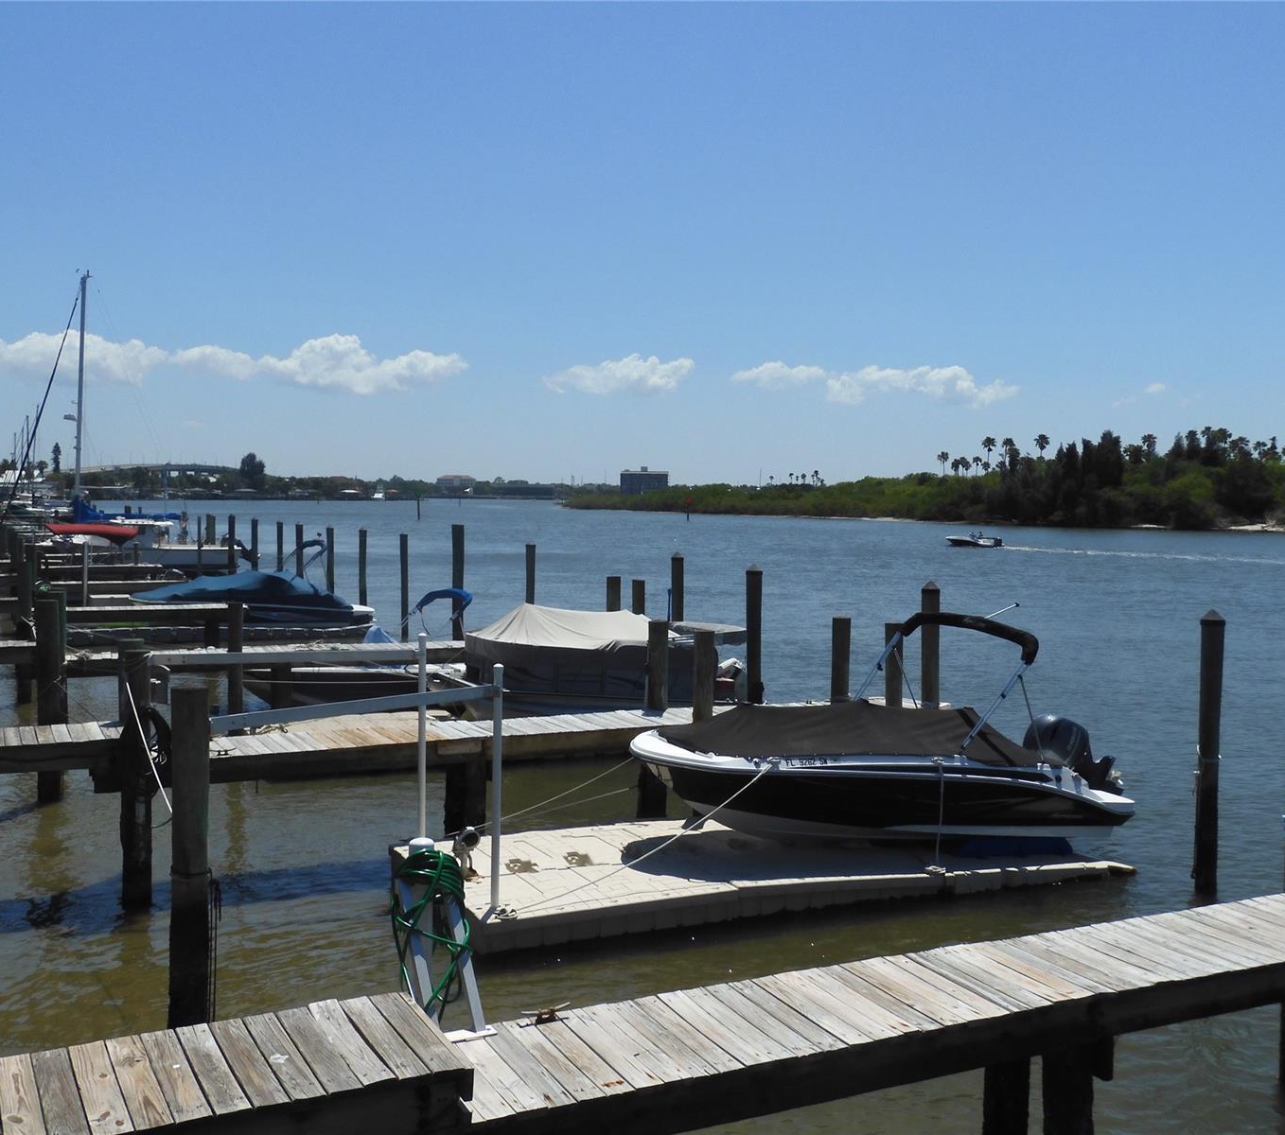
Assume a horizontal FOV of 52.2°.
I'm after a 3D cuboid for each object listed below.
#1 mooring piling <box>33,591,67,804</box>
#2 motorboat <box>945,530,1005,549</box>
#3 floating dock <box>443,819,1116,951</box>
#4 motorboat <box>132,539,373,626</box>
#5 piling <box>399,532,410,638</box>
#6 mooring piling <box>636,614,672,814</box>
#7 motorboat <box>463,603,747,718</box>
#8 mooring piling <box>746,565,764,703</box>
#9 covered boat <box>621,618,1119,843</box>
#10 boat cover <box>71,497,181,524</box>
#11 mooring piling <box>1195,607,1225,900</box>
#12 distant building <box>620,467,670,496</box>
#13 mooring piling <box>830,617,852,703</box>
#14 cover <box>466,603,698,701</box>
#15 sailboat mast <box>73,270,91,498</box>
[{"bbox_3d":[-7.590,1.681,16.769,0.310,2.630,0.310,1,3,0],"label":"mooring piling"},{"bbox_3d":[27.946,-2.341,110.517,2.100,1.650,5.600,-1,4,-33],"label":"motorboat"},{"bbox_3d":[1.339,3.153,14.091,7.105,0.386,2.791,0,3,-21],"label":"floating dock"},{"bbox_3d":[-10.681,0.457,36.008,6.200,2.350,2.350,4,2,-25],"label":"motorboat"},{"bbox_3d":[-6.438,0.603,35.613,0.213,2.973,0.213,-1,3,-23],"label":"piling"},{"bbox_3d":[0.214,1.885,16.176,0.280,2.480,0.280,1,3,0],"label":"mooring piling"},{"bbox_3d":[-0.704,1.579,20.836,4.550,1.900,2.300,4,2,-17],"label":"motorboat"},{"bbox_3d":[1.759,1.444,20.513,0.254,2.966,0.254,0,3,0],"label":"mooring piling"},{"bbox_3d":[2.865,1.726,14.707,6.463,2.436,2.436,4,2,-21],"label":"covered boat"},{"bbox_3d":[-27.561,-3.017,70.004,5.410,1.421,0.406,-1,3,-23],"label":"boat cover"},{"bbox_3d":[5.831,1.888,13.465,0.250,2.910,0.250,1,3,0],"label":"mooring piling"},{"bbox_3d":[1.979,-70.320,1105.803,40.000,26.000,17.000,0,3,0],"label":"distant building"},{"bbox_3d":[2.607,1.882,17.284,0.239,2.448,0.239,-1,3,-23],"label":"mooring piling"},{"bbox_3d":[-0.792,1.291,22.553,3.755,1.472,2.436,4,1,-23],"label":"cover"},{"bbox_3d":[-27.670,-8.315,64.712,0.250,12.270,0.200,1,3,-25],"label":"sailboat mast"}]

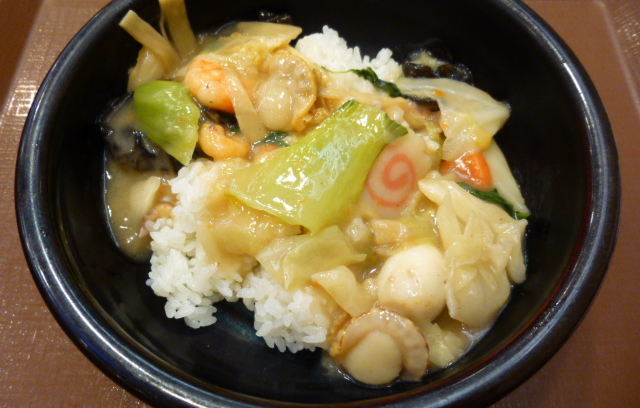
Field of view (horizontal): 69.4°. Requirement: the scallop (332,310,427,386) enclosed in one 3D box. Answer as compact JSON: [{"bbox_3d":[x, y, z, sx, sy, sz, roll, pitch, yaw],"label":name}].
[{"bbox_3d":[0.021,0.050,0.161,0.032,0.015,0.027,4,65,2],"label":"scallop"}]

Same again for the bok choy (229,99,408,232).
[{"bbox_3d":[0.000,-0.016,0.181,0.038,0.017,0.058,39,71,17],"label":"bok choy"}]

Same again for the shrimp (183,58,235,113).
[{"bbox_3d":[-0.049,-0.053,0.206,0.021,0.017,0.024,-23,67,-10],"label":"shrimp"}]

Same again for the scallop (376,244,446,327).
[{"bbox_3d":[0.033,0.029,0.168,0.024,0.022,0.026,0,65,0],"label":"scallop"}]

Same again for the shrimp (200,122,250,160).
[{"bbox_3d":[-0.041,-0.026,0.199,0.020,0.012,0.015,23,67,11],"label":"shrimp"}]

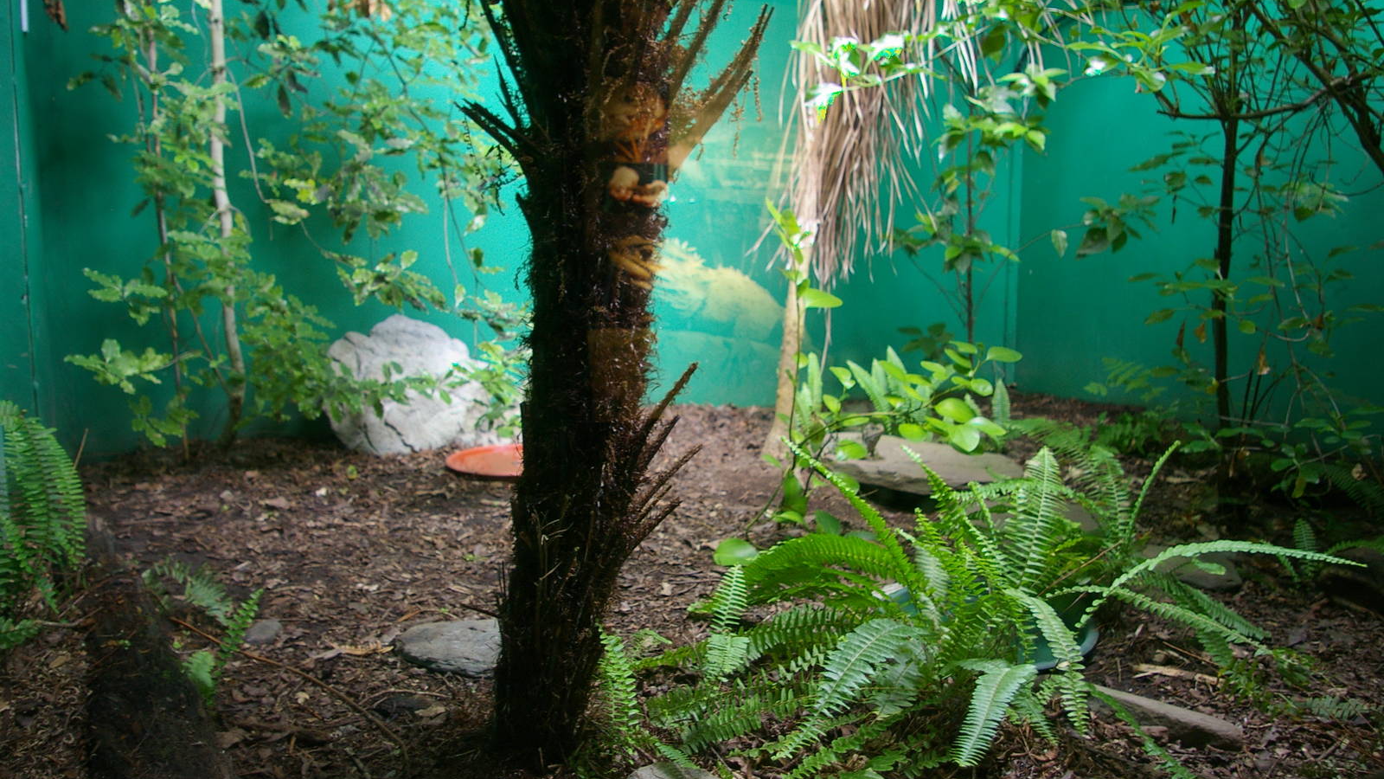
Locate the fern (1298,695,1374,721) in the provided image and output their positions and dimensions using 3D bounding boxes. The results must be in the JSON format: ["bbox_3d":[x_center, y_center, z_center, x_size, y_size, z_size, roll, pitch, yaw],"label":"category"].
[{"bbox_3d":[1.029,0.507,1.660,0.120,0.035,0.080,1,6,12],"label":"fern"}]

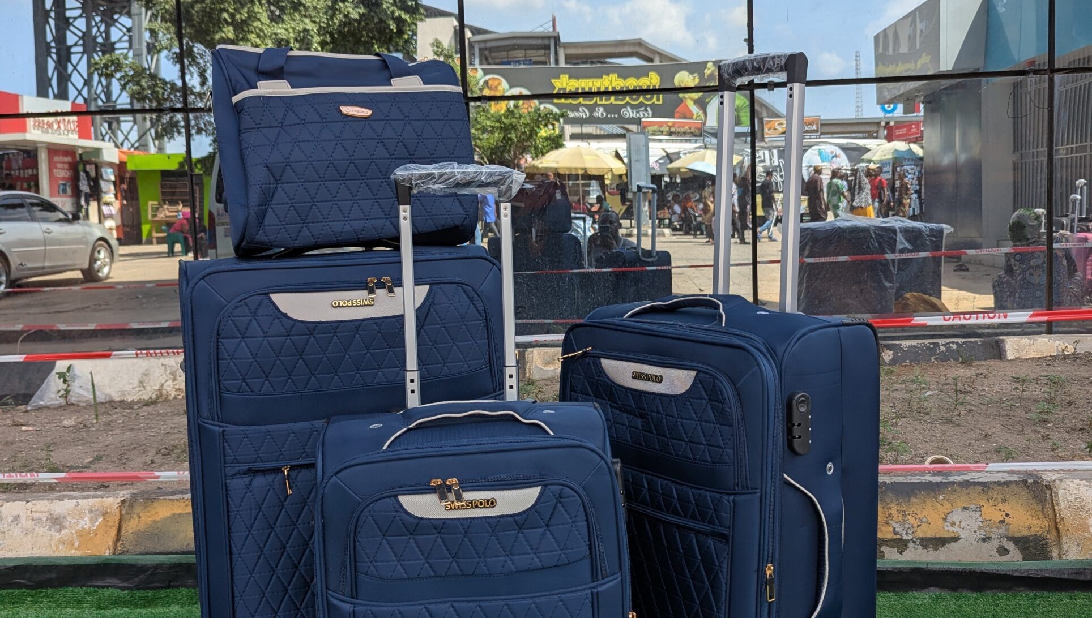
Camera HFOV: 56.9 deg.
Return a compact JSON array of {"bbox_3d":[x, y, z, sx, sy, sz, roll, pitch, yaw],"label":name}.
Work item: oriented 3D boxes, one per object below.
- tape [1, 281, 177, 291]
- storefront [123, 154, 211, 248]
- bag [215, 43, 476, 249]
[{"bbox_3d":[-2.414,-0.123,5.350,1.000,0.050,0.020,-2,5,-3],"label":"tape"},{"bbox_3d":[-10.508,-3.040,28.000,2.600,2.500,2.200,-4,5,-18],"label":"storefront"},{"bbox_3d":[-0.312,-0.240,1.566,0.385,0.310,0.210,-3,5,-14],"label":"bag"}]

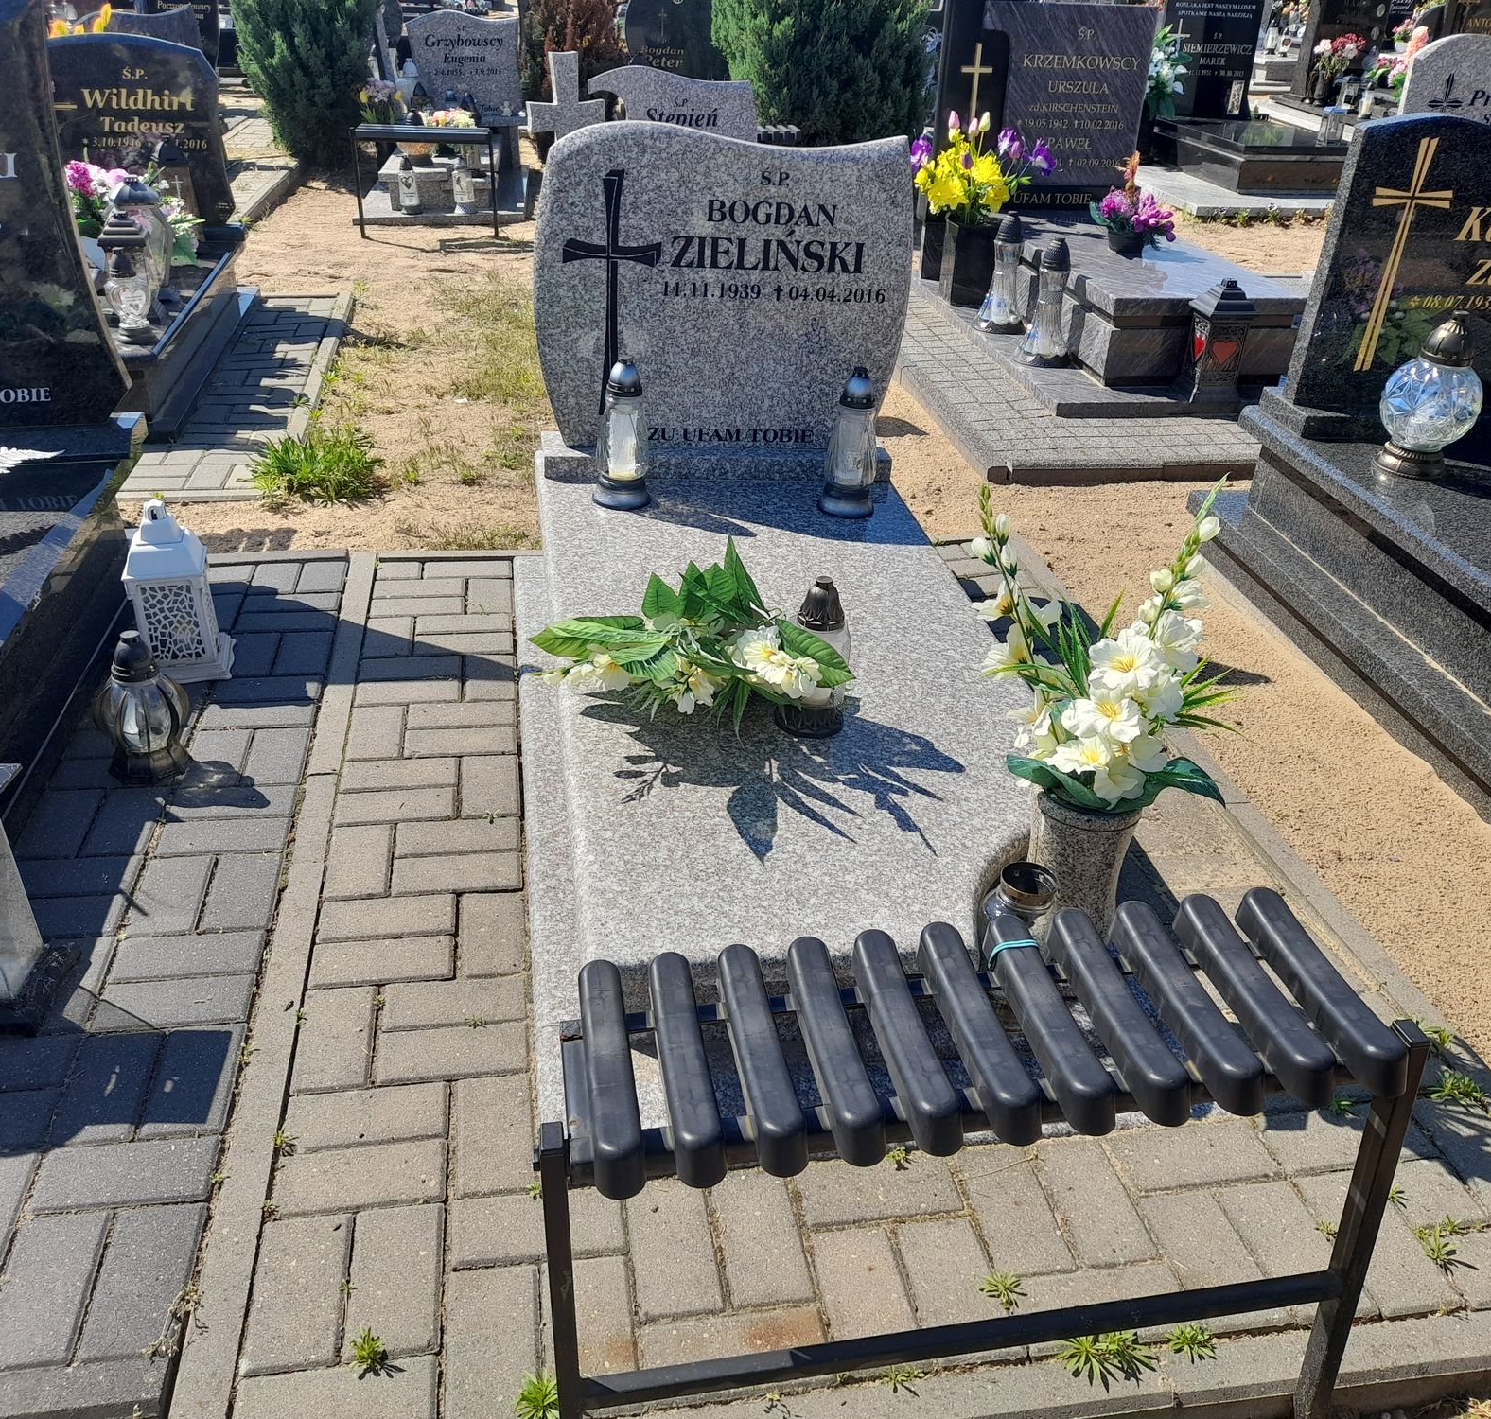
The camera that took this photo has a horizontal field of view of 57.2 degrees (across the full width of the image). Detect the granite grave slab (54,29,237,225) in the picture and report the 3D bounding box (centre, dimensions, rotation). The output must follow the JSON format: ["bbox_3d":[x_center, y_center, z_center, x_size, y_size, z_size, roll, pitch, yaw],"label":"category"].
[{"bbox_3d":[-2.365,-2.190,5.156,0.810,0.665,0.080,-5,30,-14],"label":"granite grave slab"}]

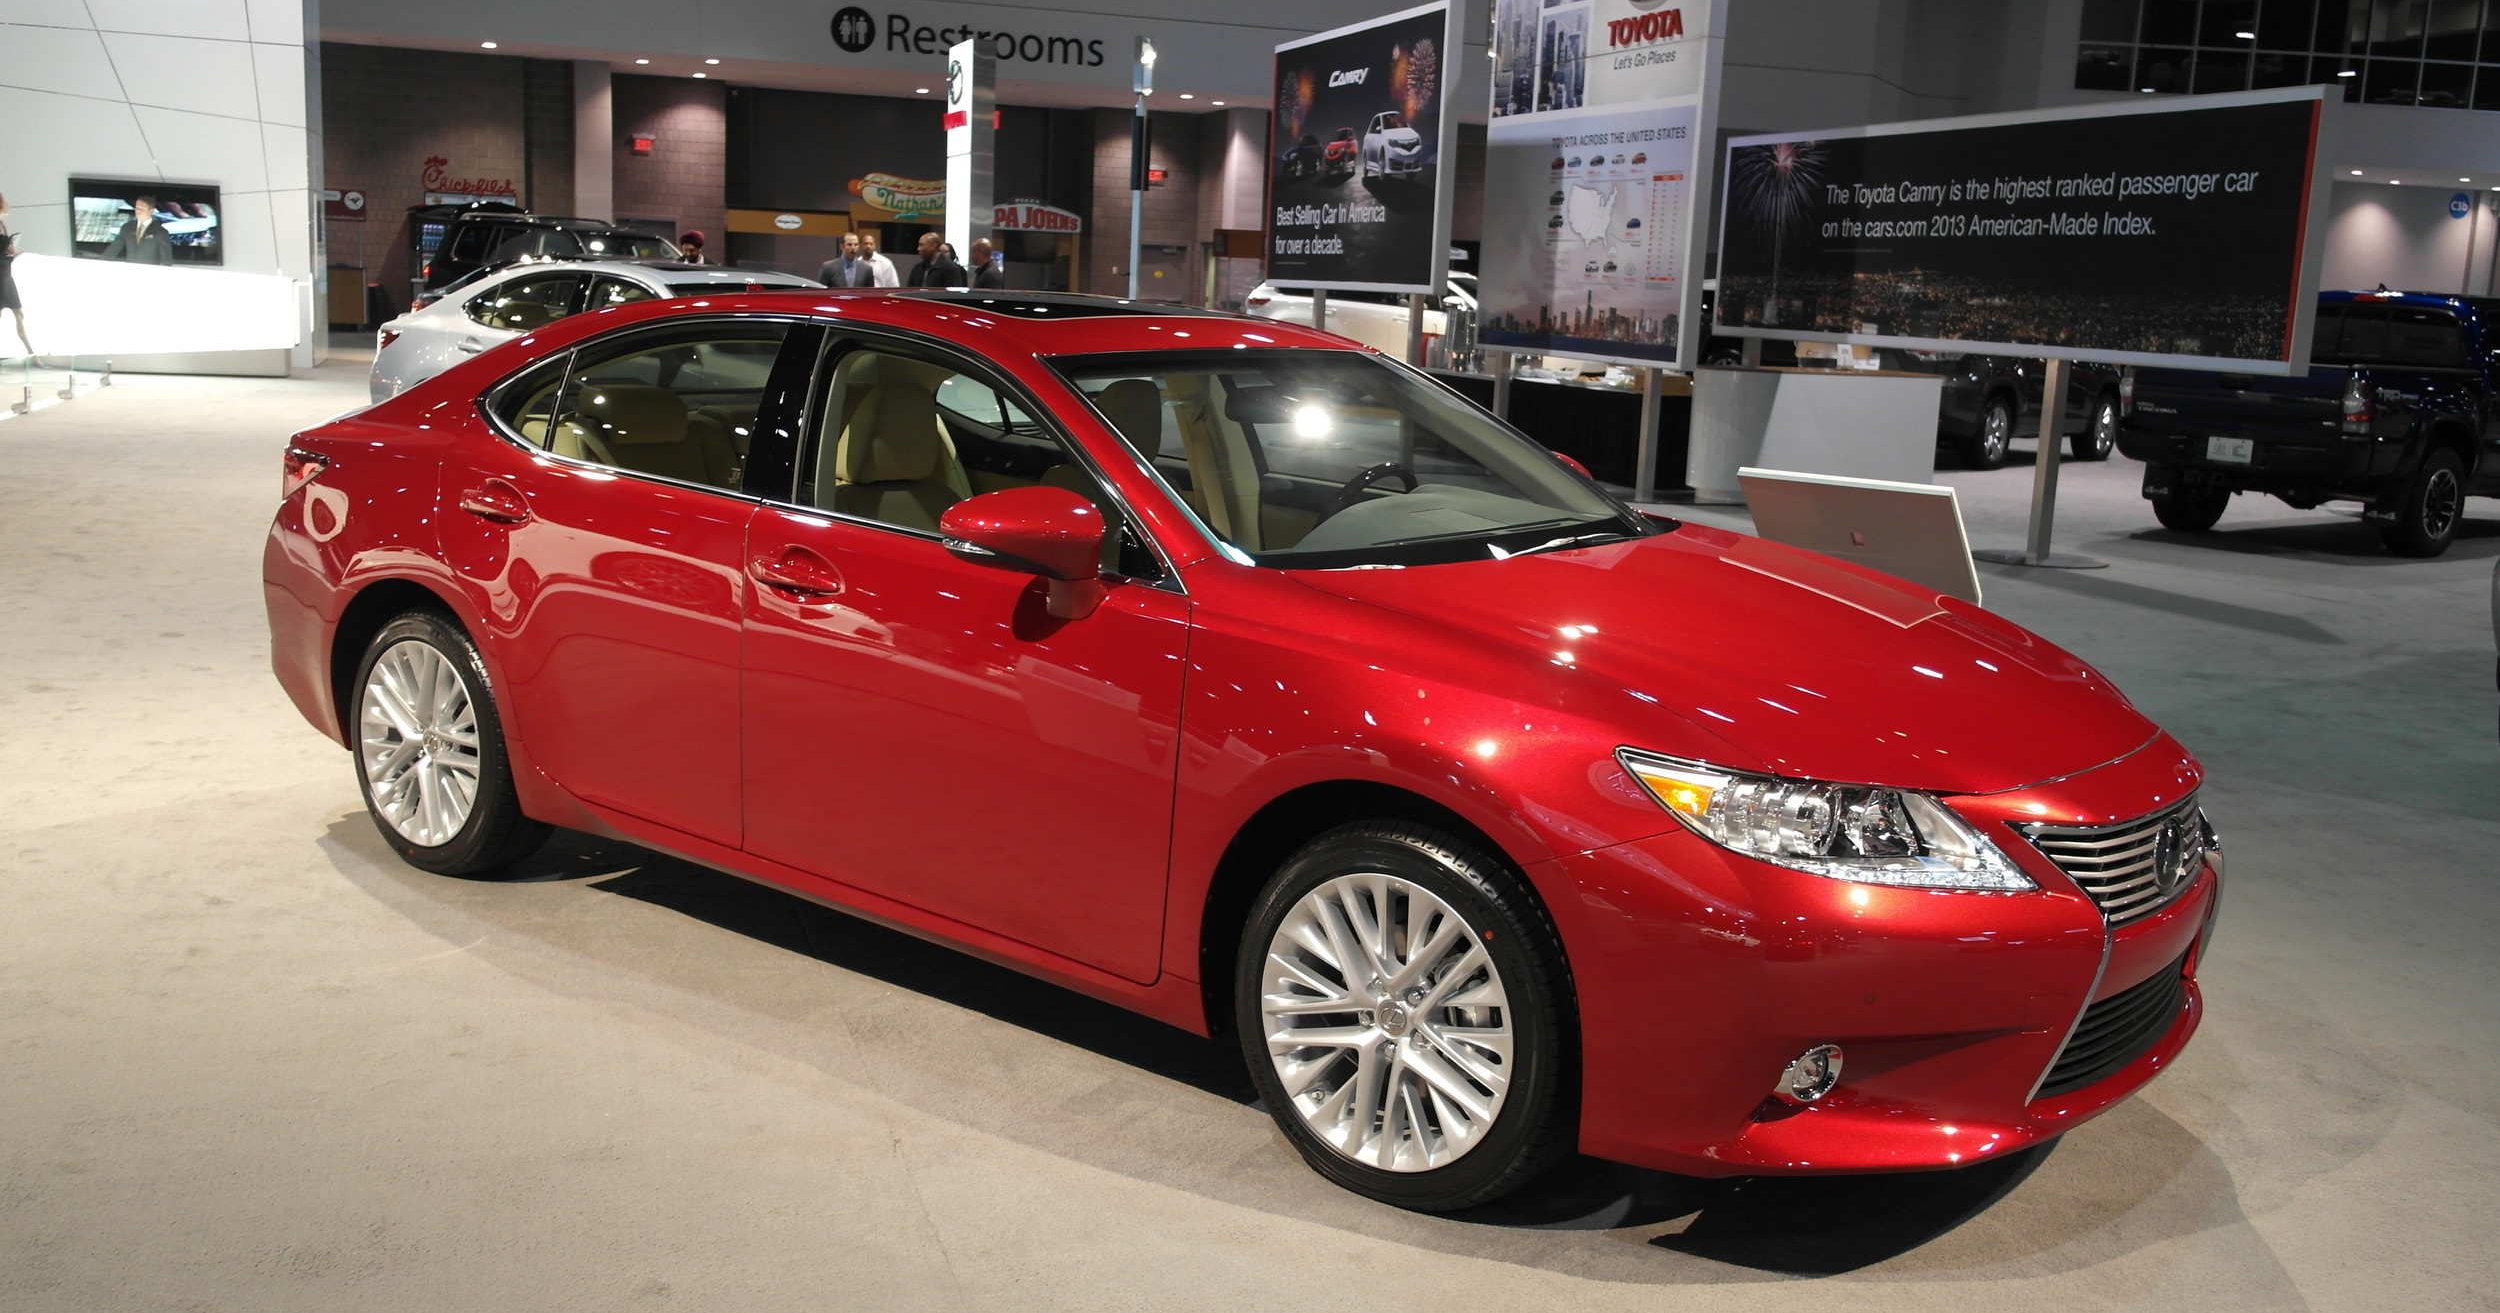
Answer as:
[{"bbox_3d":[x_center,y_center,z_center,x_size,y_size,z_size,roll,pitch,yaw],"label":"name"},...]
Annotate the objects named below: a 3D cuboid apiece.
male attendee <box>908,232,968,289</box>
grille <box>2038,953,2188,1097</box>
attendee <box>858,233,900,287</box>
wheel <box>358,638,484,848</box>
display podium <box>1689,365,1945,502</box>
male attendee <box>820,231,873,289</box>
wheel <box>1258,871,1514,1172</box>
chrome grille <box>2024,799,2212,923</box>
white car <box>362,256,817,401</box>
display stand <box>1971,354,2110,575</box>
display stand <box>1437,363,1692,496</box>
[{"bbox_3d":[-2.583,-2.494,16.930,0.360,1.830,0.540,-5,12,-37],"label":"male attendee"},{"bbox_3d":[1.501,0.600,3.595,0.130,0.165,0.760,10,12,36],"label":"grille"},{"bbox_3d":[-3.249,-2.711,18.016,0.500,1.820,0.320,4,10,5],"label":"attendee"},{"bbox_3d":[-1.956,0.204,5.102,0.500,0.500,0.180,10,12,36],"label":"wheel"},{"bbox_3d":[4.662,-1.930,17.912,2.500,1.060,0.750,-3,11,-29],"label":"display podium"},{"bbox_3d":[-3.293,-2.519,16.906,0.520,1.820,0.320,0,10,-14],"label":"male attendee"},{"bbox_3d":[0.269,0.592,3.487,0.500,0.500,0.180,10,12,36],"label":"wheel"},{"bbox_3d":[1.490,0.325,3.565,0.160,0.200,0.720,10,12,36],"label":"chrome grille"},{"bbox_3d":[-3.491,-1.707,13.167,4.860,1.460,1.820,9,12,32],"label":"white car"},{"bbox_3d":[5.299,-1.308,13.772,0.900,1.330,0.900,-1,11,-22],"label":"display stand"},{"bbox_3d":[2.887,-2.079,19.038,2.956,0.800,0.720,12,13,42],"label":"display stand"}]

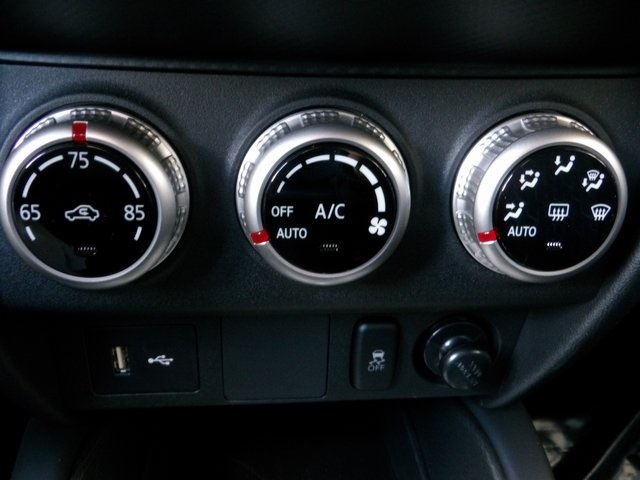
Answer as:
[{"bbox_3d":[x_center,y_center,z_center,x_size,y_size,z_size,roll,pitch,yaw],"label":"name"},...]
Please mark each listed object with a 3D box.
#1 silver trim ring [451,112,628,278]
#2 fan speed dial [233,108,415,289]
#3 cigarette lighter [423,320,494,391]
[{"bbox_3d":[0.077,-0.012,0.214,0.060,0.060,0.018,0,15,-6],"label":"silver trim ring"},{"bbox_3d":[0.003,-0.011,0.206,0.060,0.060,0.018,0,15,-6],"label":"fan speed dial"},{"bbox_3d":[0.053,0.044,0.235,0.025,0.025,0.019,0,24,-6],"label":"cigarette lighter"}]

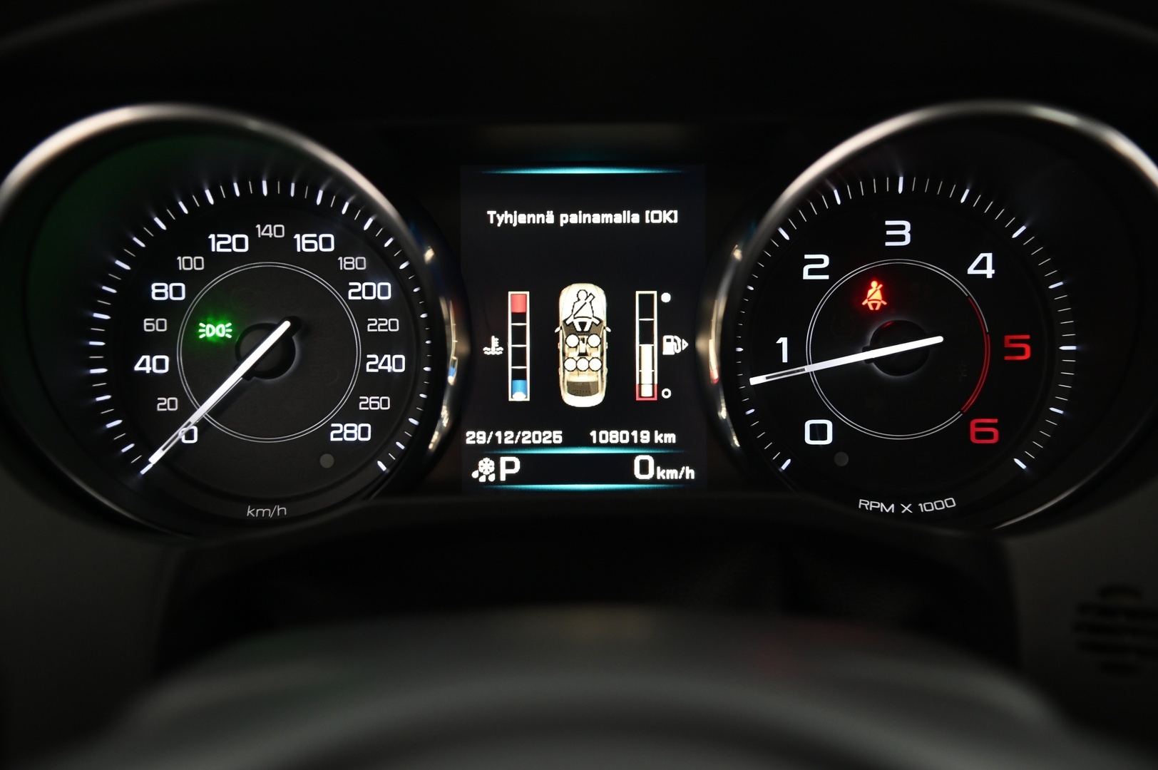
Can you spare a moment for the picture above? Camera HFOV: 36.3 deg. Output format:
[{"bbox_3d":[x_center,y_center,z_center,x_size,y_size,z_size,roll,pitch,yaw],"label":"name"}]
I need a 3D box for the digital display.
[{"bbox_3d":[0.001,-0.017,0.552,0.076,0.102,0.013,0,1,0],"label":"digital display"}]

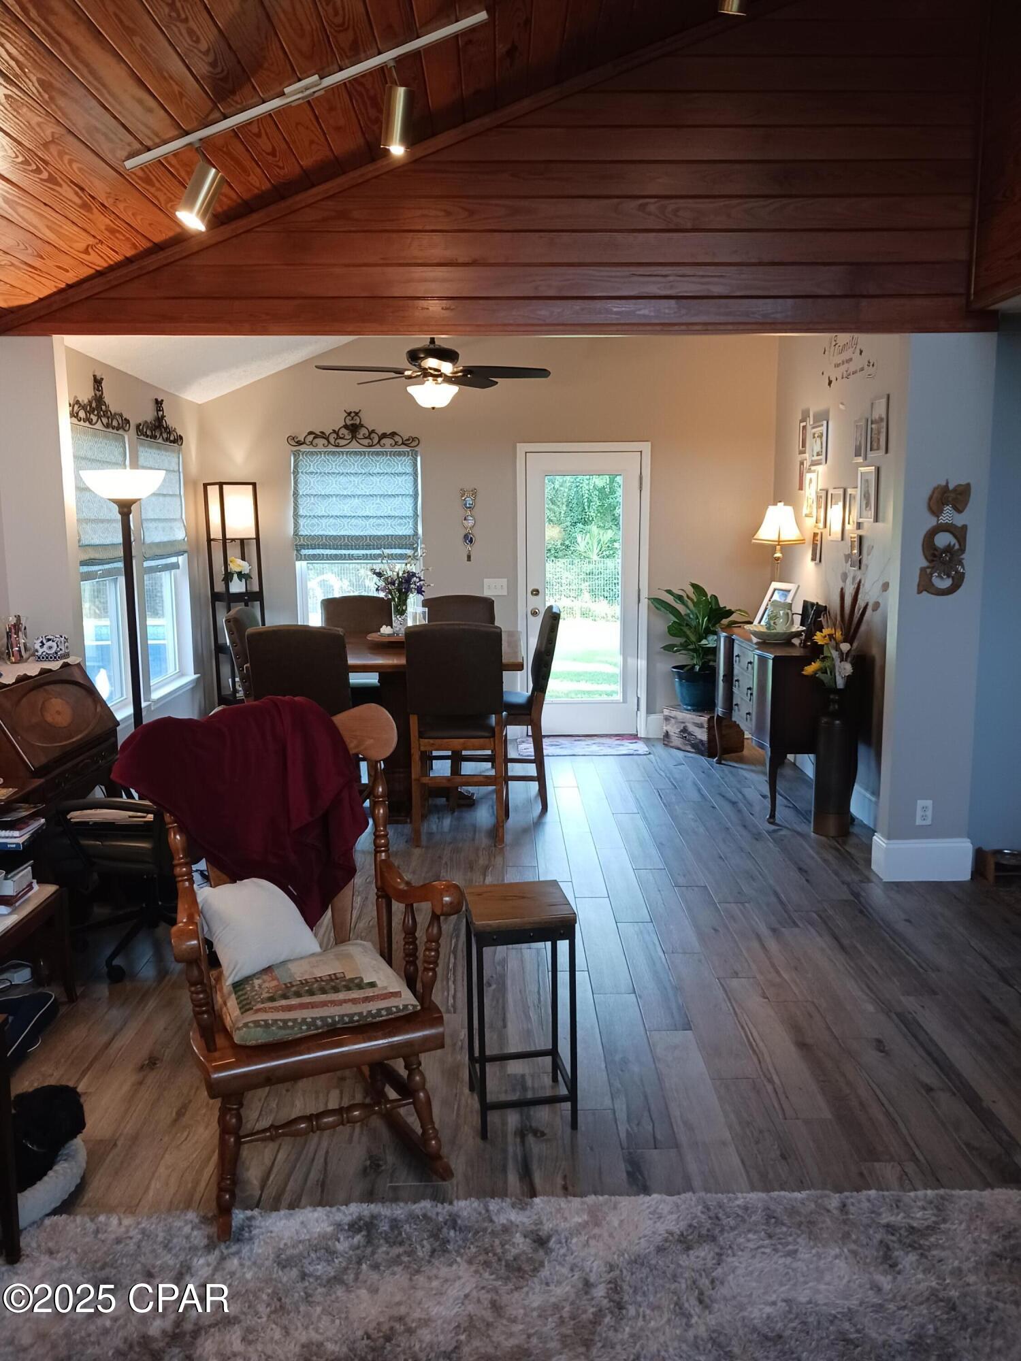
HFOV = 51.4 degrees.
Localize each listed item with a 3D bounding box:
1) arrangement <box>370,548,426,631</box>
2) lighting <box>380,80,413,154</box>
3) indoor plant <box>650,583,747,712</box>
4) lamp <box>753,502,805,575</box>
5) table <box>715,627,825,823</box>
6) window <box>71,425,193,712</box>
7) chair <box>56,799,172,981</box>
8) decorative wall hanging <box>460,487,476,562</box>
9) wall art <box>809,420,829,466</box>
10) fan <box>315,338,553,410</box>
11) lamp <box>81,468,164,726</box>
[{"bbox_3d":[-0.630,-0.492,5.919,0.310,0.485,0.280,0,9,0],"label":"arrangement"},{"bbox_3d":[-0.348,-1.731,3.265,0.099,0.201,0.099,0,8,0],"label":"lighting"},{"bbox_3d":[1.256,-0.223,7.161,0.683,0.874,0.623,0,8,0],"label":"indoor plant"},{"bbox_3d":[1.629,-0.693,6.486,0.315,0.800,0.315,0,9,0],"label":"lamp"},{"bbox_3d":[1.588,0.208,6.191,0.500,0.887,1.380,0,9,0],"label":"table"},{"bbox_3d":[-2.163,-0.641,6.192,0.110,1.530,1.860,0,9,0],"label":"window"},{"bbox_3d":[-1.269,0.521,3.767,0.623,0.945,0.603,0,9,4],"label":"chair"},{"bbox_3d":[-0.296,-1.103,7.528,0.122,0.523,0.030,0,9,0],"label":"decorative wall hanging"},{"bbox_3d":[1.862,-1.430,6.406,0.030,0.261,0.281,0,8,0],"label":"wall art"},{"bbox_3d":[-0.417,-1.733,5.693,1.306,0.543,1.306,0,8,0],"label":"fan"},{"bbox_3d":[-1.698,-0.035,4.818,0.370,1.829,0.370,0,9,0],"label":"lamp"}]

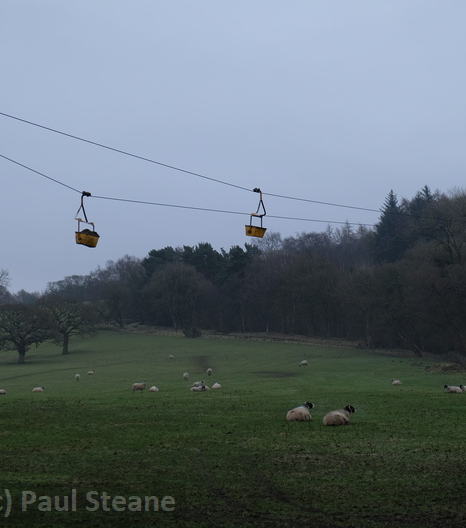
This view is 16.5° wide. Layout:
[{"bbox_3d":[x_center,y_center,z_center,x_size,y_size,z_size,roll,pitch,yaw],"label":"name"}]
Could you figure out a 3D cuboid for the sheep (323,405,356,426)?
[{"bbox_3d":[2.838,4.057,43.000,0.500,0.580,1.020,-4,-5,43],"label":"sheep"}]

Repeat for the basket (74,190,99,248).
[{"bbox_3d":[-5.814,-1.782,64.300,0.600,2.250,1.100,-3,-4,28],"label":"basket"}]

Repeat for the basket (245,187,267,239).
[{"bbox_3d":[1.064,-2.258,71.800,0.600,2.200,1.100,-3,-4,28],"label":"basket"}]

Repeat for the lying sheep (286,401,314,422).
[{"bbox_3d":[1.949,4.280,46.500,0.500,0.570,0.980,-4,-5,41],"label":"lying sheep"}]

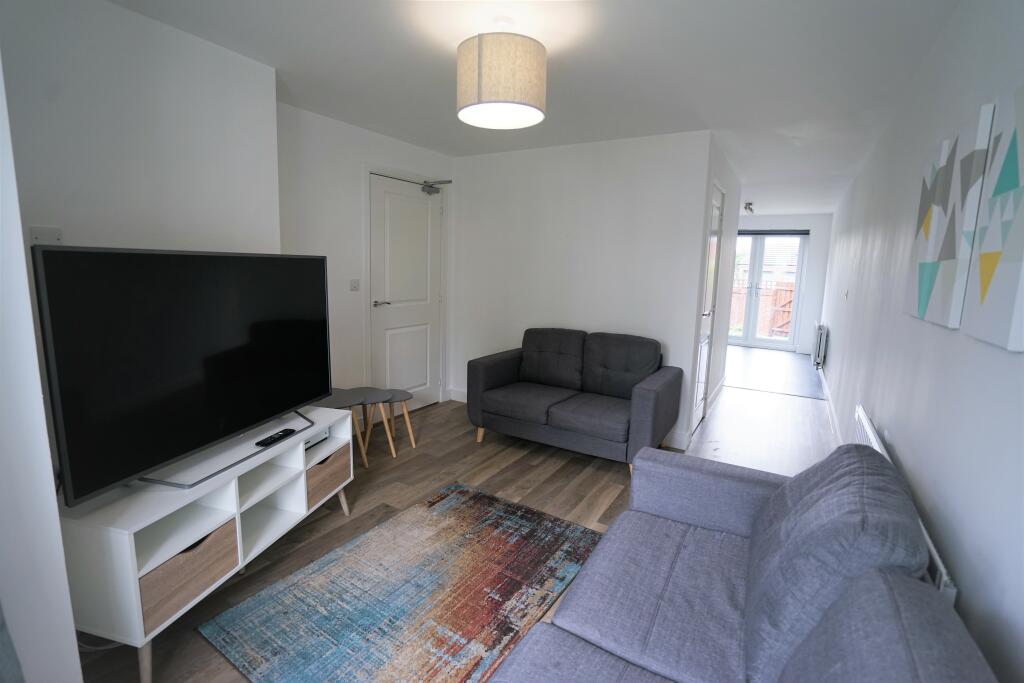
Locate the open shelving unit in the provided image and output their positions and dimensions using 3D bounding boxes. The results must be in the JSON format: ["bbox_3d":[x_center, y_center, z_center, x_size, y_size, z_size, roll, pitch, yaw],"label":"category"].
[{"bbox_3d":[-1.141,0.713,1.889,0.390,0.563,1.124,3,9,12],"label":"open shelving unit"}]

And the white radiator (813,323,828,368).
[{"bbox_3d":[4.412,-0.003,6.566,0.100,0.580,1.000,7,10,31],"label":"white radiator"}]

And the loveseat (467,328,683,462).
[{"bbox_3d":[0.457,0.377,3.347,1.356,0.860,0.789,7,10,31],"label":"loveseat"}]

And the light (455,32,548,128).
[{"bbox_3d":[-0.040,-1.038,1.860,0.360,0.240,0.360,2,9,0],"label":"light"}]

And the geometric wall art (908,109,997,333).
[{"bbox_3d":[1.480,-0.381,1.565,0.025,0.610,0.600,7,10,31],"label":"geometric wall art"}]

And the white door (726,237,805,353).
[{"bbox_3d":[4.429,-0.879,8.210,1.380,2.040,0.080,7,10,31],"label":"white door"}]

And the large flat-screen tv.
[{"bbox_3d":[-1.103,0.051,1.798,0.220,0.775,1.205,4,9,12],"label":"large flat-screen tv"}]

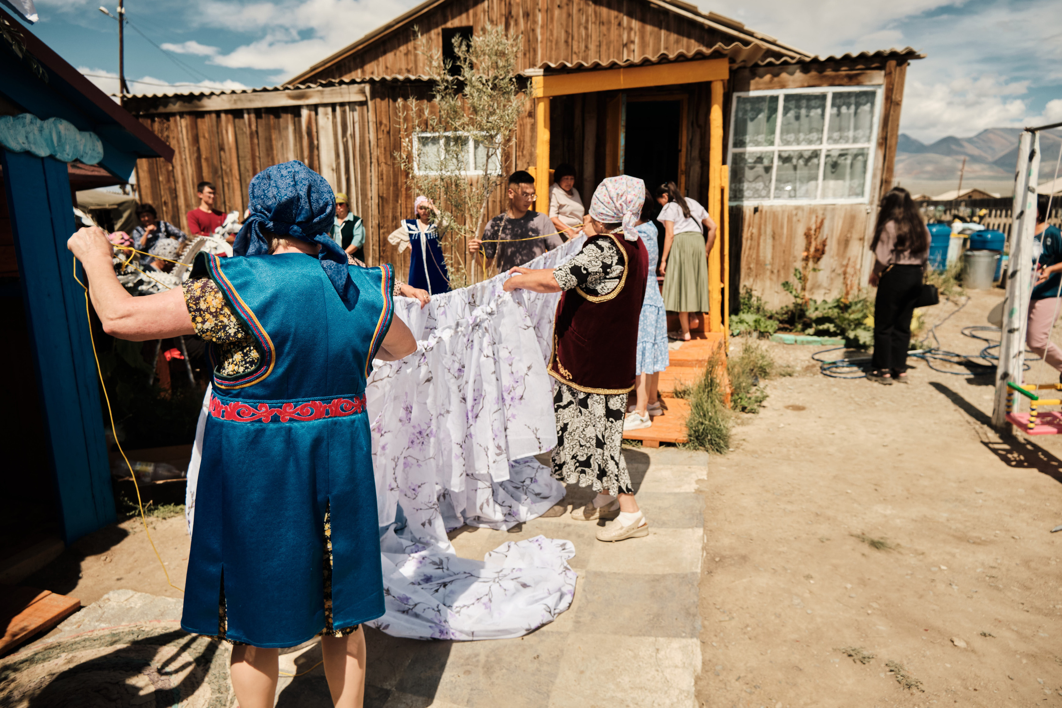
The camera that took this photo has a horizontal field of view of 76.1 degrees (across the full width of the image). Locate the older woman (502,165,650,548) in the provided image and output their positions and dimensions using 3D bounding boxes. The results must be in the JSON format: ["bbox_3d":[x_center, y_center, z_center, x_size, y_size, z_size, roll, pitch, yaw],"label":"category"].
[{"bbox_3d":[0.223,0.034,3.012,0.640,1.600,0.500,0,13,2],"label":"older woman"}]

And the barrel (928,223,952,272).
[{"bbox_3d":[7.866,-2.071,13.271,0.580,0.950,0.580,0,13,0],"label":"barrel"}]

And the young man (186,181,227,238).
[{"bbox_3d":[-3.643,-1.096,7.750,0.520,1.703,0.360,-9,15,-34],"label":"young man"}]

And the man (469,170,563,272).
[{"bbox_3d":[-0.092,-0.331,4.437,0.640,1.680,0.450,-3,13,-12],"label":"man"}]

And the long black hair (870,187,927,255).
[{"bbox_3d":[2.975,-1.061,5.502,0.400,0.570,0.260,3,13,12],"label":"long black hair"}]

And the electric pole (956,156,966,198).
[{"bbox_3d":[52.353,-20.550,82.497,0.220,6.524,0.220,0,13,0],"label":"electric pole"}]

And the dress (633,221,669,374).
[{"bbox_3d":[0.697,-0.339,4.300,0.380,1.000,0.460,-2,13,-8],"label":"dress"}]

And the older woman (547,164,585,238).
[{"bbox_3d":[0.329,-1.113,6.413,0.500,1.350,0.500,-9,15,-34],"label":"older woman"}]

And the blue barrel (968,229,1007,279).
[{"bbox_3d":[8.588,-1.862,12.806,0.580,0.940,0.580,0,13,0],"label":"blue barrel"}]

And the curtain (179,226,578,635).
[{"bbox_3d":[-0.171,0.143,3.207,1.202,1.300,2.174,6,14,26],"label":"curtain"}]

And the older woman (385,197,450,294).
[{"bbox_3d":[-1.242,-0.994,7.670,0.660,1.541,0.380,-2,13,-8],"label":"older woman"}]

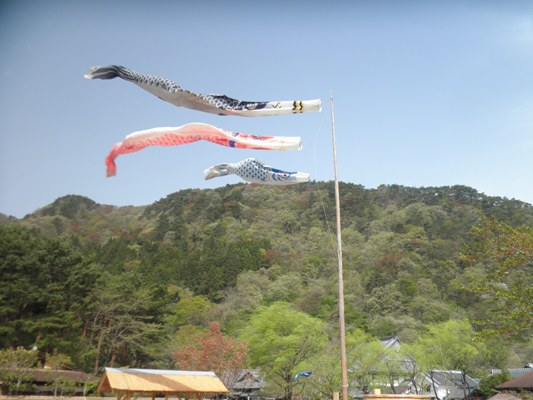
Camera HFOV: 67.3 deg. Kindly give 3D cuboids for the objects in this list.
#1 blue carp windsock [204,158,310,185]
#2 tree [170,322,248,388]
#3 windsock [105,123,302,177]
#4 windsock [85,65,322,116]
[{"bbox_3d":[-0.303,-0.960,13.488,3.495,0.950,0.750,-1,-27,4],"label":"blue carp windsock"},{"bbox_3d":[-3.547,11.247,25.658,4.800,6.589,4.800,2,-27,0],"label":"tree"},{"bbox_3d":[-2.211,-1.808,14.054,6.802,1.750,1.000,-1,-27,4],"label":"windsock"},{"bbox_3d":[-2.421,-4.209,15.389,8.953,1.700,1.000,-1,-27,4],"label":"windsock"}]

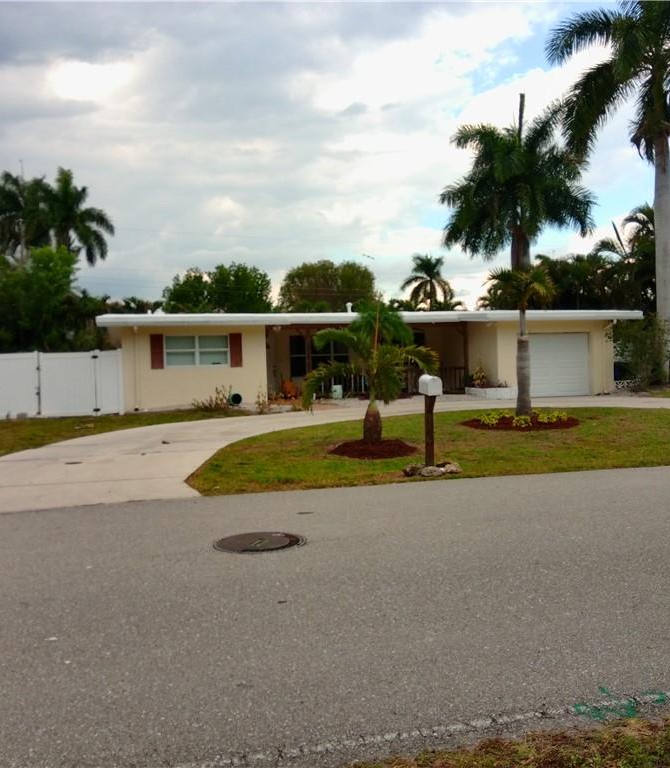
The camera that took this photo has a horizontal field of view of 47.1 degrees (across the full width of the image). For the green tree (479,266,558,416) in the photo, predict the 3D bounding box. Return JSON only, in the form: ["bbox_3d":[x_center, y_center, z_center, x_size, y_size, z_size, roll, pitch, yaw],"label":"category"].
[{"bbox_3d":[3.909,-0.901,16.384,1.663,3.191,1.663,-1,2,0],"label":"green tree"}]

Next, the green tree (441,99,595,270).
[{"bbox_3d":[8.550,-6.621,35.838,7.000,13.600,7.000,-2,2,-15],"label":"green tree"}]

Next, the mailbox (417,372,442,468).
[{"bbox_3d":[1.260,0.497,10.200,0.200,1.240,0.490,-2,2,-12],"label":"mailbox"}]

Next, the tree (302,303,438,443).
[{"bbox_3d":[0.539,-0.200,12.000,2.122,2.261,2.122,-1,2,0],"label":"tree"}]

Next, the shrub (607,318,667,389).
[{"bbox_3d":[10.856,-1.130,27.600,1.900,2.500,1.900,-2,2,-15],"label":"shrub"}]

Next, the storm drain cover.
[{"bbox_3d":[-0.623,1.306,6.270,0.717,0.030,0.717,-1,2,0],"label":"storm drain cover"}]

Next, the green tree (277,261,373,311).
[{"bbox_3d":[-0.482,-3.968,48.906,6.244,7.738,6.244,-1,2,0],"label":"green tree"}]

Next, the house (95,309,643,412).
[{"bbox_3d":[0.664,-0.972,29.259,17.765,2.884,10.500,-2,2,-13],"label":"house"}]

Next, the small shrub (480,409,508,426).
[{"bbox_3d":[3.339,0.706,16.200,0.570,0.380,0.550,-2,2,-15],"label":"small shrub"}]

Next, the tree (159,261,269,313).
[{"bbox_3d":[-6.522,-3.195,41.938,5.900,6.900,5.500,-2,2,-15],"label":"tree"}]

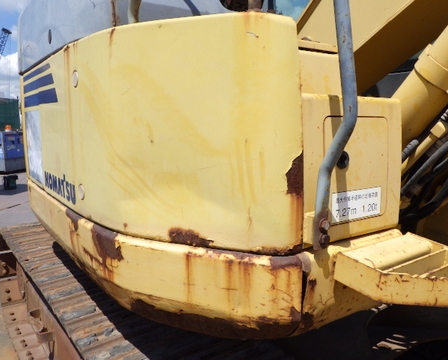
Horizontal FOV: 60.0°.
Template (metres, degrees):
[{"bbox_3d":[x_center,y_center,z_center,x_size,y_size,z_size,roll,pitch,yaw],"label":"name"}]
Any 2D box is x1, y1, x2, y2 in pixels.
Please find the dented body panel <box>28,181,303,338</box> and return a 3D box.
[{"bbox_3d":[-0.470,0.198,1.347,1.623,0.212,0.200,7,11,44],"label":"dented body panel"}]

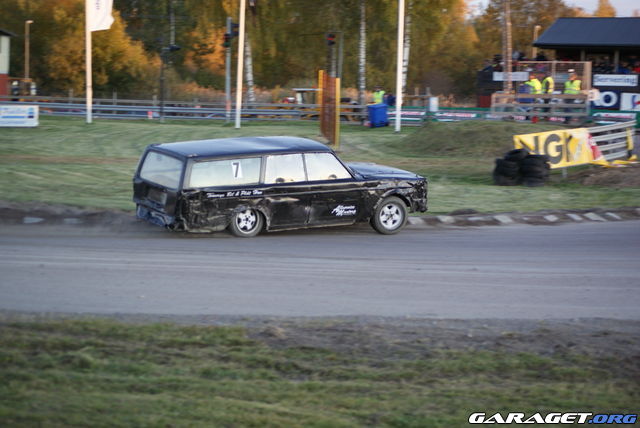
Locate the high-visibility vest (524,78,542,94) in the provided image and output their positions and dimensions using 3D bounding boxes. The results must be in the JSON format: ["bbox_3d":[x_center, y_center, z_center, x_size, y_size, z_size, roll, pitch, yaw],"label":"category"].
[{"bbox_3d":[6.824,-4.059,63.700,0.380,0.620,0.520,-1,5,-25],"label":"high-visibility vest"}]

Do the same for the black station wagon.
[{"bbox_3d":[-0.585,-0.421,31.443,4.480,1.400,1.700,-2,7,-32],"label":"black station wagon"}]

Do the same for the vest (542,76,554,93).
[{"bbox_3d":[7.338,-4.127,64.000,0.340,0.620,0.480,0,4,-18],"label":"vest"}]

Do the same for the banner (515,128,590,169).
[{"bbox_3d":[5.355,-1.482,46.000,0.080,0.830,3.700,4,5,36],"label":"banner"}]

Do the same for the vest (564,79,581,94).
[{"bbox_3d":[8.109,-4.085,64.000,0.530,0.620,0.320,2,4,14],"label":"vest"}]

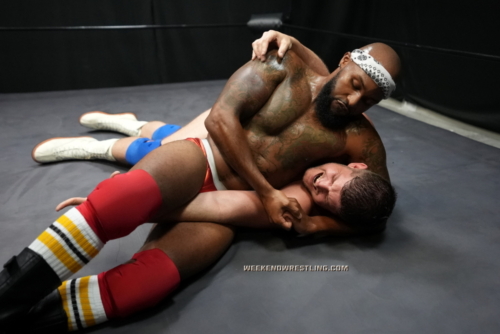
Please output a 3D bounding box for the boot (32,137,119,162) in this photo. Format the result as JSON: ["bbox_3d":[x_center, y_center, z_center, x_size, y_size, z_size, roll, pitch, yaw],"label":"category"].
[{"bbox_3d":[-0.735,-0.074,2.060,0.330,0.105,0.180,-9,26,15],"label":"boot"}]

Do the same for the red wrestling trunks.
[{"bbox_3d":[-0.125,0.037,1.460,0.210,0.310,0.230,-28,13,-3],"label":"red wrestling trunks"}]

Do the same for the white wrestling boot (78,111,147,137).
[{"bbox_3d":[-0.673,-0.210,2.400,0.320,0.105,0.180,-6,29,13],"label":"white wrestling boot"}]

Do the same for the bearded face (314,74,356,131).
[{"bbox_3d":[0.252,-0.182,1.370,0.140,0.145,0.115,-35,32,20],"label":"bearded face"}]

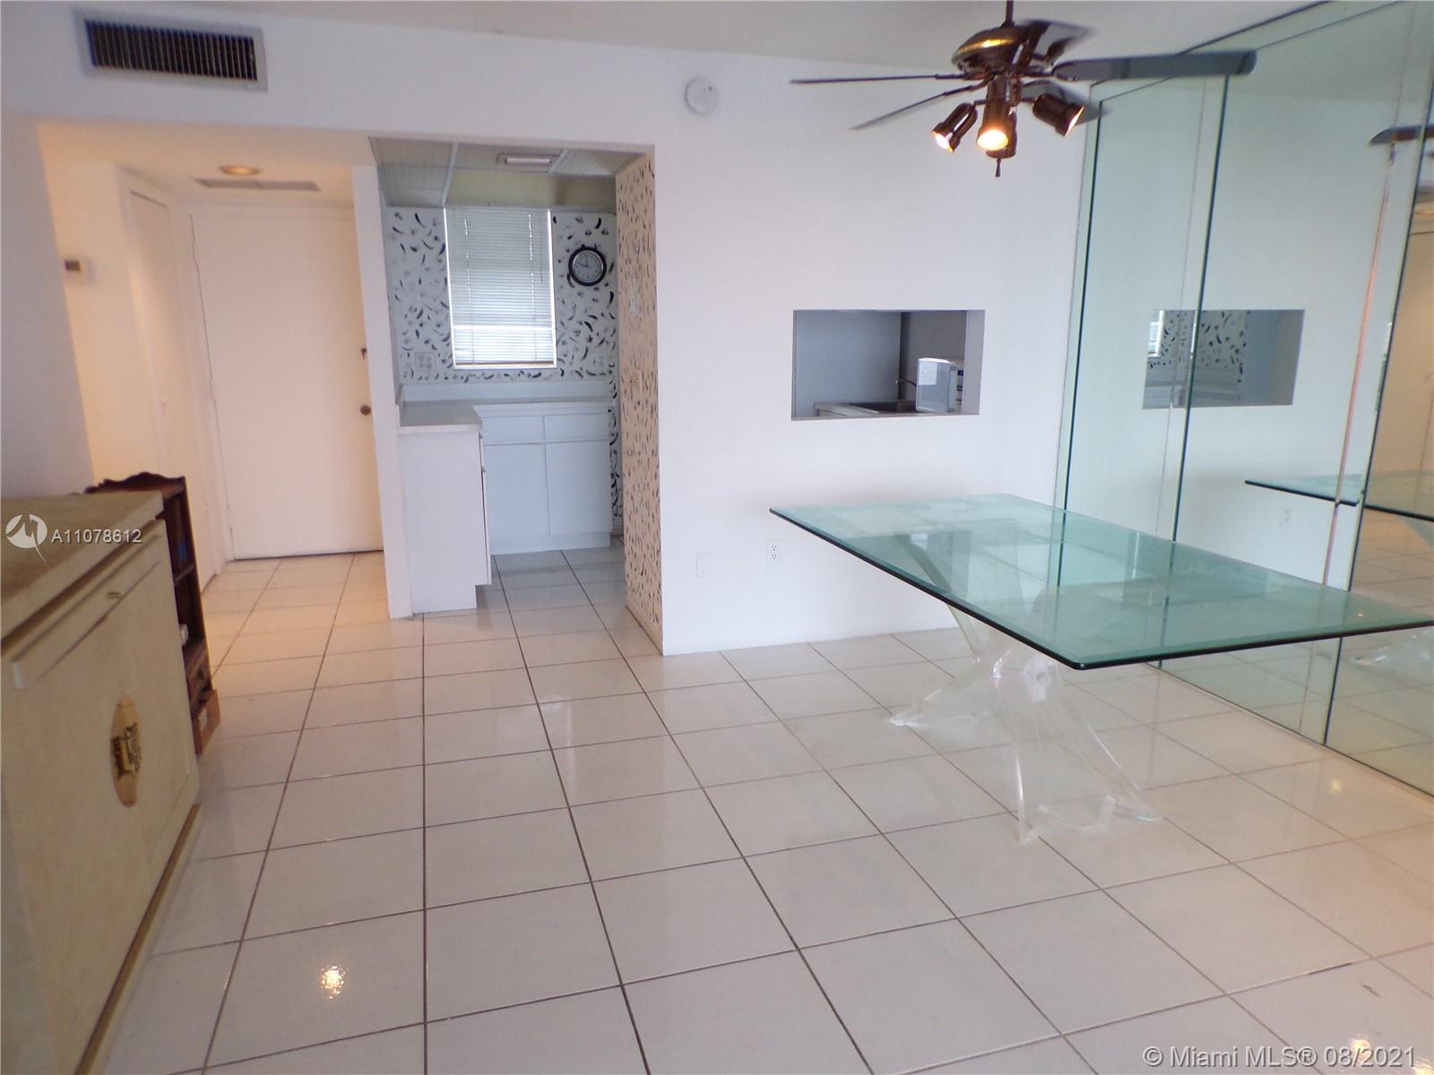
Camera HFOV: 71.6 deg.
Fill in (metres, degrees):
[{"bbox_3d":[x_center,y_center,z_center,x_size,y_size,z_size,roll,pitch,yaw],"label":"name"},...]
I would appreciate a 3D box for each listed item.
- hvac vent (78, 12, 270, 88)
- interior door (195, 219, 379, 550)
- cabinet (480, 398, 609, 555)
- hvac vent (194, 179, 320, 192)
[{"bbox_3d":[-1.813,-1.623,3.317,0.560,0.205,0.030,-4,13,-15],"label":"hvac vent"},{"bbox_3d":[-2.507,-0.864,5.925,0.900,2.000,0.050,-4,13,-15],"label":"interior door"},{"bbox_3d":[-1.086,-0.403,6.256,0.810,0.920,0.350,-4,13,-15],"label":"cabinet"},{"bbox_3d":[-2.198,-1.701,4.800,0.520,0.025,0.370,-4,13,-15],"label":"hvac vent"}]

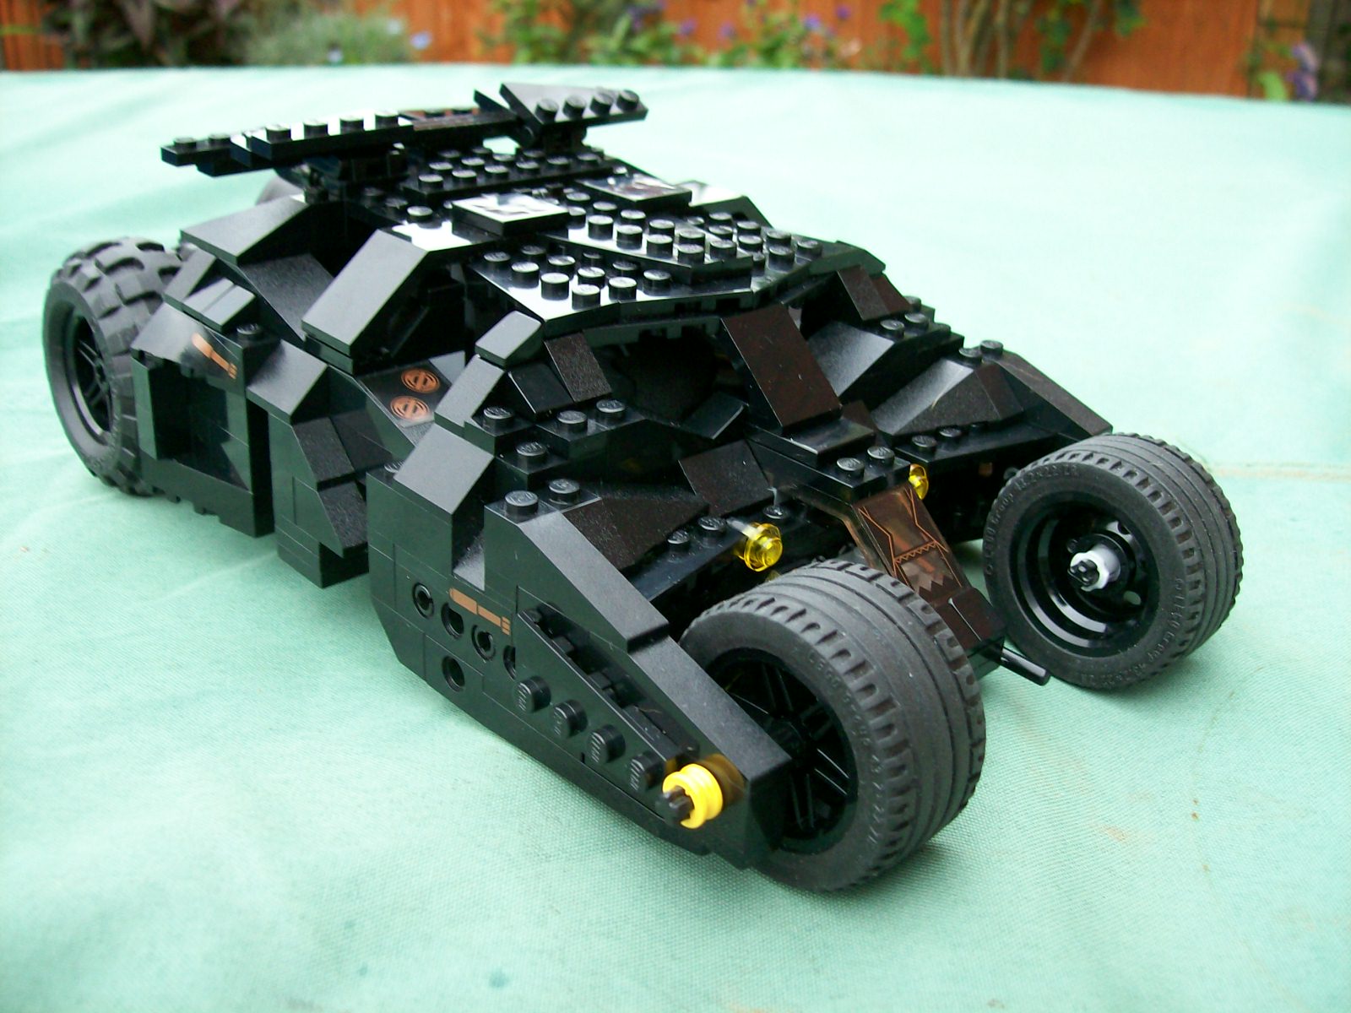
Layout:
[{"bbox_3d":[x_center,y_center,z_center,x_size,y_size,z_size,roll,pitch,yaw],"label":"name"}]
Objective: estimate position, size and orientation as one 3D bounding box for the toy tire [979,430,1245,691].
[{"bbox_3d":[0.080,0.010,0.258,0.022,0.043,0.043,-20,35,-41],"label":"toy tire"}]

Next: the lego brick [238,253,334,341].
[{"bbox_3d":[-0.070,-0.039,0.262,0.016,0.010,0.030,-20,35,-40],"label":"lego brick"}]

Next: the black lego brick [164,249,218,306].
[{"bbox_3d":[-0.094,-0.046,0.284,0.016,0.010,0.008,-20,35,-41],"label":"black lego brick"}]

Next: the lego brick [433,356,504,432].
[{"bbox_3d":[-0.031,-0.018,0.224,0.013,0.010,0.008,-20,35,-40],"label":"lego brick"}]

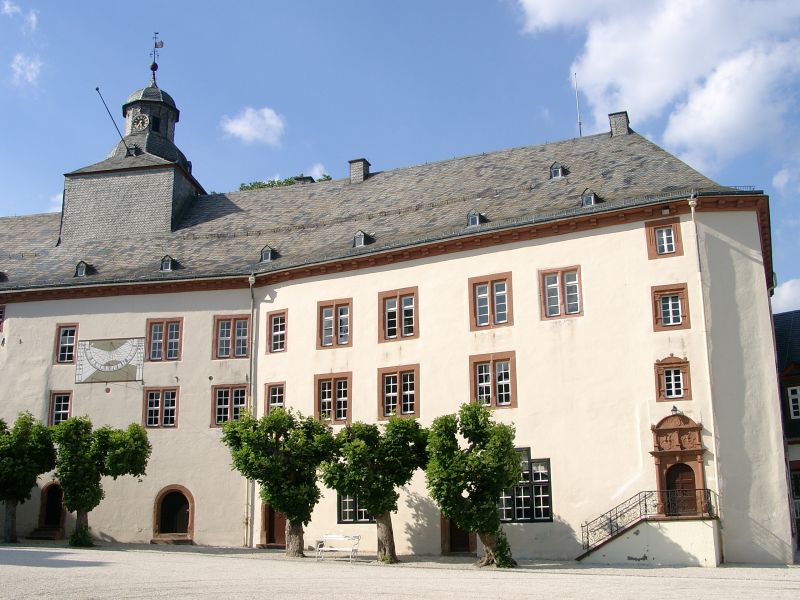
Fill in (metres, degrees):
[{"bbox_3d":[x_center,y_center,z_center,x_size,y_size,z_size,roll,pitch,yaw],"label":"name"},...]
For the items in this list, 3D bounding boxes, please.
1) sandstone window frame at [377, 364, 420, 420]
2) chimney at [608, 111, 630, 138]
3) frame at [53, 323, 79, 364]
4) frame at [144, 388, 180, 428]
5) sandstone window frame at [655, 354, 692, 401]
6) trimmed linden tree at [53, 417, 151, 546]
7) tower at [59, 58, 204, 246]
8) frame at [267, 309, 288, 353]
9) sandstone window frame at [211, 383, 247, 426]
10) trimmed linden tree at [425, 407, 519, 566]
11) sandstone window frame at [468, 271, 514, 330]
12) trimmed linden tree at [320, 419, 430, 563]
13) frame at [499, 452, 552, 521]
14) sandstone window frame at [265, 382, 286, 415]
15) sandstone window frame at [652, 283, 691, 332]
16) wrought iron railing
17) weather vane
[{"bbox_3d":[0.007,4.061,34.220,2.012,2.274,0.250,-9,-17,27],"label":"sandstone window frame"},{"bbox_3d":[10.520,-8.193,37.406,0.807,1.165,0.800,-8,-17,28],"label":"chimney"},{"bbox_3d":[-16.510,2.196,38.964,1.274,2.068,0.250,-3,-15,9],"label":"frame"},{"bbox_3d":[-11.666,5.259,38.342,1.771,2.004,0.250,-3,-16,8],"label":"frame"},{"bbox_3d":[9.815,2.796,28.207,1.203,1.686,0.300,-7,-13,27],"label":"sandstone window frame"},{"bbox_3d":[-14.483,8.769,38.033,4.400,6.120,4.000,-3,-12,13],"label":"trimmed linden tree"},{"bbox_3d":[-16.048,-9.400,50.913,7.300,13.342,7.100,-3,-12,10],"label":"tower"},{"bbox_3d":[-6.088,1.643,39.391,1.403,2.220,0.250,-8,-14,33],"label":"frame"},{"bbox_3d":[-8.567,5.373,39.659,1.992,2.122,0.250,-3,-12,13],"label":"sandstone window frame"},{"bbox_3d":[2.439,5.998,25.843,3.108,5.259,2.953,-1,-15,0],"label":"trimmed linden tree"},{"bbox_3d":[3.720,0.084,31.860,1.913,2.246,0.250,-8,-17,28],"label":"sandstone window frame"},{"bbox_3d":[-0.877,6.525,27.109,3.749,4.854,3.374,-9,-17,27],"label":"trimmed linden tree"},{"bbox_3d":[4.820,7.236,30.713,2.279,2.831,0.220,-9,-17,27],"label":"frame"},{"bbox_3d":[-5.685,4.799,35.957,1.221,2.004,0.250,-8,-17,28],"label":"sandstone window frame"},{"bbox_3d":[9.797,0.279,28.385,1.270,1.699,0.250,-8,-17,28],"label":"sandstone window frame"},{"bbox_3d":[8.709,7.660,27.260,4.340,1.946,1.900,-9,-17,27],"label":"wrought iron railing"},{"bbox_3d":[-15.127,-15.016,48.888,0.850,3.650,0.550,-1,-15,0],"label":"weather vane"}]

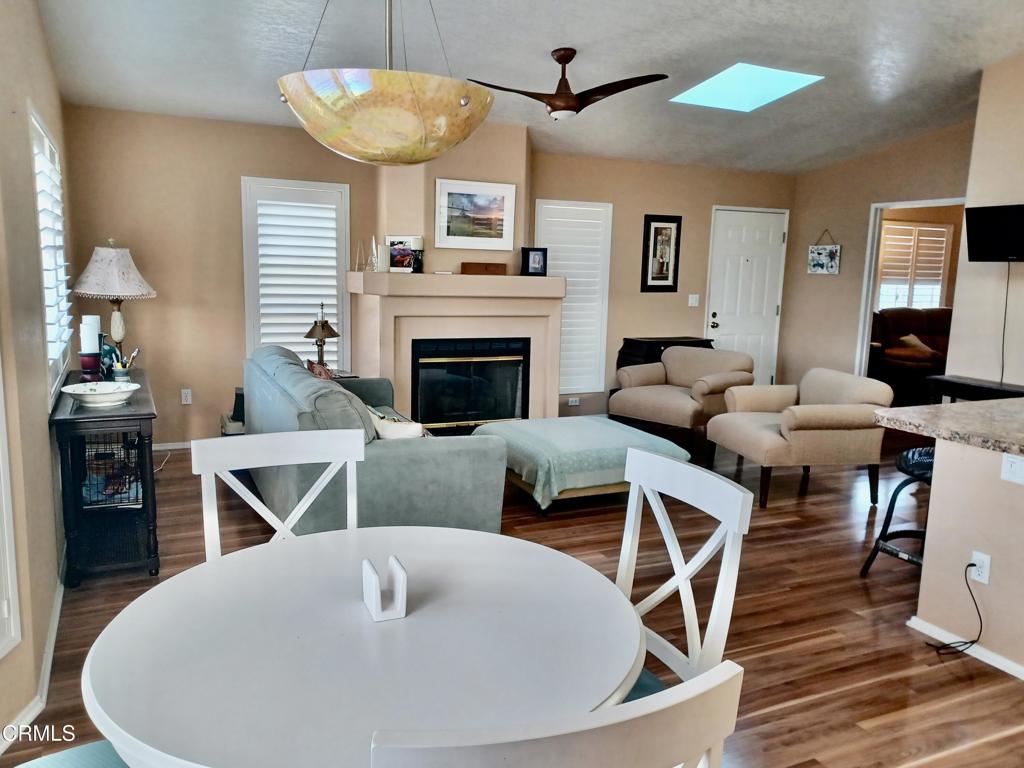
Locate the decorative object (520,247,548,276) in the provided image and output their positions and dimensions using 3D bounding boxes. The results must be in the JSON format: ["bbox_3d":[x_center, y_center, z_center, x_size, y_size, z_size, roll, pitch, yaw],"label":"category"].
[{"bbox_3d":[0.188,-1.017,6.196,0.208,0.234,0.060,0,9,-8],"label":"decorative object"}]

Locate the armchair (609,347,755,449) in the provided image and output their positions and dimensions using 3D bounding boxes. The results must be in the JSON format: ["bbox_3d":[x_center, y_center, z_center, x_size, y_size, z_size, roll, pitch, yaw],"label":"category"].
[{"bbox_3d":[1.362,0.123,6.128,0.840,0.810,0.870,9,11,40],"label":"armchair"}]

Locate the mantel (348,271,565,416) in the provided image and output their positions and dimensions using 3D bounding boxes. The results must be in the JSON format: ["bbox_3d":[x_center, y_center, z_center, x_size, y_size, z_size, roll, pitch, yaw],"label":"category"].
[{"bbox_3d":[-0.412,-0.222,6.194,1.790,1.367,0.466,-2,9,-24],"label":"mantel"}]

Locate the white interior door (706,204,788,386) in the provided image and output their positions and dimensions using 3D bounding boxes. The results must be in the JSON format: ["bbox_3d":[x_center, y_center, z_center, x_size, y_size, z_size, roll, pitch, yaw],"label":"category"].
[{"bbox_3d":[2.385,-0.723,7.640,0.914,2.082,0.060,-2,9,-24],"label":"white interior door"}]

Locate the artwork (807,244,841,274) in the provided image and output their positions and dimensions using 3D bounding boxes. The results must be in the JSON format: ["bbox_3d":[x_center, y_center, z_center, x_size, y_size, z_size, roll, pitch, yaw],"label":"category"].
[{"bbox_3d":[3.101,-1.236,7.361,0.025,0.277,0.388,-2,10,-24],"label":"artwork"}]

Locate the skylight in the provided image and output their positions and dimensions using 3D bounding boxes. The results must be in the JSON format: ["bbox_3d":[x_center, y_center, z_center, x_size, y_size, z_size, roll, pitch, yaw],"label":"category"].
[{"bbox_3d":[1.627,-2.088,5.174,0.730,0.080,0.710,-2,1,-24],"label":"skylight"}]

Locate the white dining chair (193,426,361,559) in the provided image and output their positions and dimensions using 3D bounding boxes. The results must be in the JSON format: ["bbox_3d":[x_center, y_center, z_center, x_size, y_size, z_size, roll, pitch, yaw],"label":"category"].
[{"bbox_3d":[-0.562,0.640,1.922,0.463,0.947,0.544,-2,10,-24],"label":"white dining chair"}]

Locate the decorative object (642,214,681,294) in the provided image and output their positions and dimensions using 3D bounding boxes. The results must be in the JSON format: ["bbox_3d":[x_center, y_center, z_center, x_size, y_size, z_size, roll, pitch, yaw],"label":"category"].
[{"bbox_3d":[1.452,-1.245,7.121,0.439,0.730,0.035,-2,10,-24],"label":"decorative object"}]

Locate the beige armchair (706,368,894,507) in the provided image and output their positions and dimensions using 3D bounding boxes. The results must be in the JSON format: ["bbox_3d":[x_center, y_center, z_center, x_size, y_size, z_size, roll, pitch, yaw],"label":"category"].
[{"bbox_3d":[1.887,0.320,4.940,0.896,0.795,0.856,0,9,-11],"label":"beige armchair"}]

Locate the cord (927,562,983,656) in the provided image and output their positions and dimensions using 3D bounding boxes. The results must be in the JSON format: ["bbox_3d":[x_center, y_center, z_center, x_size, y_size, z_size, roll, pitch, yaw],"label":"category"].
[{"bbox_3d":[1.699,0.860,2.835,0.100,0.350,0.150,-3,10,-27],"label":"cord"}]

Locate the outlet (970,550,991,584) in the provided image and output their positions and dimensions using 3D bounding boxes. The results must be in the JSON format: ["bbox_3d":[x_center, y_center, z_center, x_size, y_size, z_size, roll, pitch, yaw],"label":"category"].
[{"bbox_3d":[1.793,0.704,2.830,0.010,0.117,0.071,-2,10,-24],"label":"outlet"}]

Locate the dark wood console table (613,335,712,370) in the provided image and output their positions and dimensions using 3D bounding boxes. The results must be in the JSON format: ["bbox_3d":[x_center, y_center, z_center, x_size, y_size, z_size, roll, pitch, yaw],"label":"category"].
[{"bbox_3d":[1.514,-0.029,7.124,0.926,0.795,0.423,-2,10,-24],"label":"dark wood console table"}]

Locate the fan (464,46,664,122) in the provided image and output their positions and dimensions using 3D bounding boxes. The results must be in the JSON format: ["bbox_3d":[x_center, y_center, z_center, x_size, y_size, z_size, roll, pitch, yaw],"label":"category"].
[{"bbox_3d":[0.305,-1.802,4.508,1.168,0.415,1.057,2,9,3],"label":"fan"}]

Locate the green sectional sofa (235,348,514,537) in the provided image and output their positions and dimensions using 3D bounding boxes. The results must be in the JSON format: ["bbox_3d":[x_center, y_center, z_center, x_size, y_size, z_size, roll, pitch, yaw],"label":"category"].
[{"bbox_3d":[-0.915,0.291,4.311,0.977,0.886,2.155,-2,10,-24],"label":"green sectional sofa"}]

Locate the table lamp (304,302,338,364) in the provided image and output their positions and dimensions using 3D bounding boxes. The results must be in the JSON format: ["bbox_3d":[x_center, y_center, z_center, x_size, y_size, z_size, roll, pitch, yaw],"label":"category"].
[{"bbox_3d":[-1.422,-0.354,5.540,0.267,0.514,0.267,-2,10,-24],"label":"table lamp"}]

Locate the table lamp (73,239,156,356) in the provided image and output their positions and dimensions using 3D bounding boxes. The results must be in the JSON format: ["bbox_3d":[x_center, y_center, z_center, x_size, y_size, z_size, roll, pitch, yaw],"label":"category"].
[{"bbox_3d":[-2.362,-0.452,4.422,0.440,0.802,0.440,-2,9,-24],"label":"table lamp"}]

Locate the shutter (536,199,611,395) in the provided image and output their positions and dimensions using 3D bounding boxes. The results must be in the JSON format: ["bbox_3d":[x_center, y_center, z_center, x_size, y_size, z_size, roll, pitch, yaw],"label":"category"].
[{"bbox_3d":[0.553,-0.774,6.782,0.785,1.763,0.070,-2,10,-24],"label":"shutter"}]

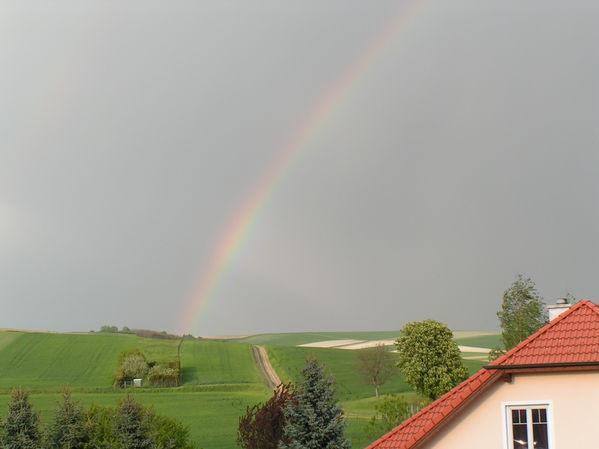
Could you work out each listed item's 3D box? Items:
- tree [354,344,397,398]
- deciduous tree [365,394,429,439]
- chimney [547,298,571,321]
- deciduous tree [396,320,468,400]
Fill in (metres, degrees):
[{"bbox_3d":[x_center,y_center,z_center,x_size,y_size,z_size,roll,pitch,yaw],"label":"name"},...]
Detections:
[{"bbox_3d":[9.152,17.582,150.000,5.100,6.400,5.000,-1,-8,0],"label":"tree"},{"bbox_3d":[6.386,12.771,82.000,4.100,3.200,3.700,-1,-8,0],"label":"deciduous tree"},{"bbox_3d":[7.993,2.746,38.000,0.780,0.980,0.680,-5,-9,25],"label":"chimney"},{"bbox_3d":[12.279,12.741,115.000,6.700,7.800,6.500,-1,-8,0],"label":"deciduous tree"}]

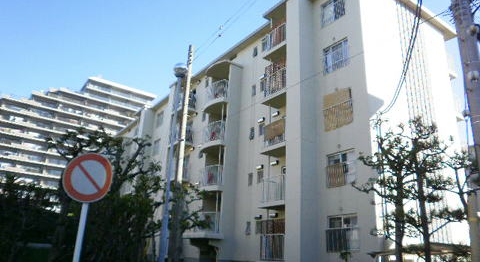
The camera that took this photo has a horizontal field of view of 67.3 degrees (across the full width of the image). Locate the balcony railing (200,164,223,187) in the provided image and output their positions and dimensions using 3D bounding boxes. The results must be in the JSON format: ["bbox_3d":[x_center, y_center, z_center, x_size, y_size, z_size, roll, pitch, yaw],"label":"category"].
[{"bbox_3d":[-1.883,2.770,21.321,0.620,1.140,2.370,16,-23,-33],"label":"balcony railing"}]

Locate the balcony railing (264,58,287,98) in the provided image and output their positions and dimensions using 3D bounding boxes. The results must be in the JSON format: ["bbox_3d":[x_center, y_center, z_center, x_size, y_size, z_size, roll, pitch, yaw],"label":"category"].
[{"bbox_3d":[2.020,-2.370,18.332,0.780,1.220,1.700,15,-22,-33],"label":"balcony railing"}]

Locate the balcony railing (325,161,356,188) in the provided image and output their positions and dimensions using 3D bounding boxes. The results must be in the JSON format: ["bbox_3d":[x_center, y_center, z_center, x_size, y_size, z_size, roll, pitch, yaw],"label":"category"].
[{"bbox_3d":[4.220,1.830,15.005,0.200,0.900,1.570,15,-22,-33],"label":"balcony railing"}]

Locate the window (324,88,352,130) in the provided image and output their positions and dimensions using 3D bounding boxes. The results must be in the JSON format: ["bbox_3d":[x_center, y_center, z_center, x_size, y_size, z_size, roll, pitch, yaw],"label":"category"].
[{"bbox_3d":[4.366,-0.900,15.959,0.240,1.630,1.560,15,-22,-33],"label":"window"}]

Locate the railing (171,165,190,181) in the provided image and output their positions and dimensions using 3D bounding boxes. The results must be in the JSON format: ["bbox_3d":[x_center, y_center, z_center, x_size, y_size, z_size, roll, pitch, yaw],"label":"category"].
[{"bbox_3d":[-4.640,2.883,26.465,0.900,1.120,2.150,15,-22,-33],"label":"railing"}]

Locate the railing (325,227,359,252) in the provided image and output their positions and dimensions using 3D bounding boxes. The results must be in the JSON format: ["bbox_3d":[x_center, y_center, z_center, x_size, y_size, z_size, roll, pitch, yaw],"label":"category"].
[{"bbox_3d":[3.966,4.244,14.009,0.180,0.820,1.600,16,-23,-33],"label":"railing"}]

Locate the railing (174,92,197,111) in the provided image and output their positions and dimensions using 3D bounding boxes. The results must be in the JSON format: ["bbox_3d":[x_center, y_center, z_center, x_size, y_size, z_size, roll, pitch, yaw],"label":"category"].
[{"bbox_3d":[-4.380,-2.151,28.135,0.900,1.100,2.150,15,-22,-33],"label":"railing"}]

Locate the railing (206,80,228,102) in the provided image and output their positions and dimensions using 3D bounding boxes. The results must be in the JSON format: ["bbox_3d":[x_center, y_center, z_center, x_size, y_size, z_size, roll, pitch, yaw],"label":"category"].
[{"bbox_3d":[-1.620,-2.313,23.095,0.620,1.160,2.370,16,-23,-33],"label":"railing"}]

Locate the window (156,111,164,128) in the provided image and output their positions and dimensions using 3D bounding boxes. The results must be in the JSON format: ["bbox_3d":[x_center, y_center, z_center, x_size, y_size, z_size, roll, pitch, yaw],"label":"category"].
[{"bbox_3d":[-7.366,-1.089,33.398,0.150,1.410,1.300,16,-23,-33],"label":"window"}]

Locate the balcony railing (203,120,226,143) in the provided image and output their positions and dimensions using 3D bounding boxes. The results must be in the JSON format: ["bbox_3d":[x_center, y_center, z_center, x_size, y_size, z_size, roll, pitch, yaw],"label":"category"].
[{"bbox_3d":[-1.760,0.231,22.280,0.450,1.160,2.650,15,-22,-33],"label":"balcony railing"}]

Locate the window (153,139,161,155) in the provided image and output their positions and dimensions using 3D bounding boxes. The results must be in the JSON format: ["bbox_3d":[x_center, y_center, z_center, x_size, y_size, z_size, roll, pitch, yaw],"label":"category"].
[{"bbox_3d":[-7.534,1.500,32.546,0.150,1.430,1.320,16,-23,-33],"label":"window"}]

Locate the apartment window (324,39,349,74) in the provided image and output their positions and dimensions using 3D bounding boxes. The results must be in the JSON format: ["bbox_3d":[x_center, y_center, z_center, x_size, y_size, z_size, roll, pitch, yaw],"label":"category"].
[{"bbox_3d":[4.424,-3.430,16.687,0.200,1.360,1.390,16,-23,-33],"label":"apartment window"}]

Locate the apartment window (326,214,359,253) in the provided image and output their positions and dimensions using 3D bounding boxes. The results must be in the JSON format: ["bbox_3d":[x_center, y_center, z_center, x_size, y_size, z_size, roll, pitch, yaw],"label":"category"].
[{"bbox_3d":[4.032,4.008,14.158,0.160,1.370,1.500,16,-23,-33],"label":"apartment window"}]

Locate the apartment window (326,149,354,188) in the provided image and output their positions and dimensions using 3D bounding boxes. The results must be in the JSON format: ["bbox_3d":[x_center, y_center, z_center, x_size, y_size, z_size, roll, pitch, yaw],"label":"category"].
[{"bbox_3d":[4.187,1.572,14.965,0.160,1.390,1.440,16,-23,-33],"label":"apartment window"}]

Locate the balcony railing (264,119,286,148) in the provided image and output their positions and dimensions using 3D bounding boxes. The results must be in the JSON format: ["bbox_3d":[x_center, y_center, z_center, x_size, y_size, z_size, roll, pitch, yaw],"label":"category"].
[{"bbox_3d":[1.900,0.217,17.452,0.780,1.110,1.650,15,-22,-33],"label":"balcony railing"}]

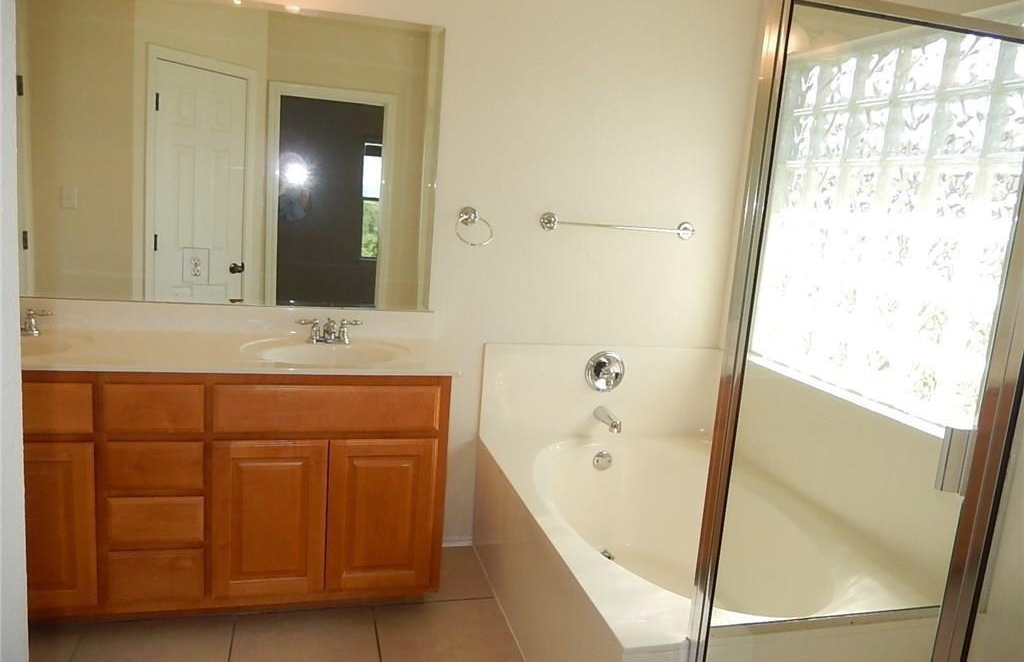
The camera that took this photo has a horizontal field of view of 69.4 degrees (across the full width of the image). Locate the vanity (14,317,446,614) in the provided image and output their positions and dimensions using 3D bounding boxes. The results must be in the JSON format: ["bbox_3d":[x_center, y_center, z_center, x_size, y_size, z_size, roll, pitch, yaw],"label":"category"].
[{"bbox_3d":[-1.126,0.478,2.491,1.790,0.930,0.563,1,10,-15],"label":"vanity"}]

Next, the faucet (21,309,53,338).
[{"bbox_3d":[-1.645,-0.027,2.419,0.228,0.092,0.145,1,10,-15],"label":"faucet"}]

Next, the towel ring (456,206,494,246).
[{"bbox_3d":[-0.147,-0.402,2.845,0.140,0.153,0.073,1,10,-15],"label":"towel ring"}]

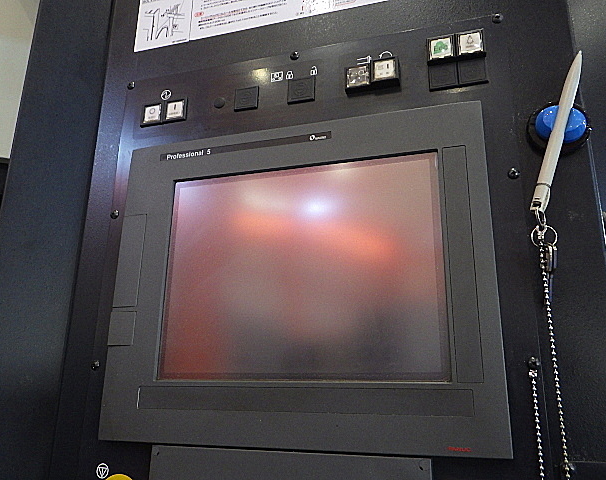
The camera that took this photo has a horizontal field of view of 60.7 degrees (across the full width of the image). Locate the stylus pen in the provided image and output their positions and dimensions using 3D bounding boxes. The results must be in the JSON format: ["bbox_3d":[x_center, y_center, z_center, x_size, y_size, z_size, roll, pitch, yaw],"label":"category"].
[{"bbox_3d":[0.198,-0.084,0.398,0.011,0.128,0.011,14,-2,21],"label":"stylus pen"}]

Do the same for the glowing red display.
[{"bbox_3d":[-0.007,0.026,0.465,0.257,0.195,0.011,-4,-18,17],"label":"glowing red display"}]

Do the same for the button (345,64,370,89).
[{"bbox_3d":[0.054,-0.152,0.493,0.025,0.025,0.011,-4,-18,17],"label":"button"}]

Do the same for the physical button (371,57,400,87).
[{"bbox_3d":[0.078,-0.154,0.484,0.025,0.025,0.012,-4,-18,17],"label":"physical button"}]

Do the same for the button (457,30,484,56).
[{"bbox_3d":[0.151,-0.175,0.468,0.025,0.025,0.011,-4,-18,17],"label":"button"}]

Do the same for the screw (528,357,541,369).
[{"bbox_3d":[0.171,0.091,0.384,0.009,0.009,0.004,-4,-18,17],"label":"screw"}]

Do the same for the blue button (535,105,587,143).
[{"bbox_3d":[0.206,-0.093,0.413,0.036,0.034,0.016,-4,-18,17],"label":"blue button"}]

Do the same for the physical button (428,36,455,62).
[{"bbox_3d":[0.127,-0.174,0.475,0.025,0.025,0.011,-4,-18,17],"label":"physical button"}]

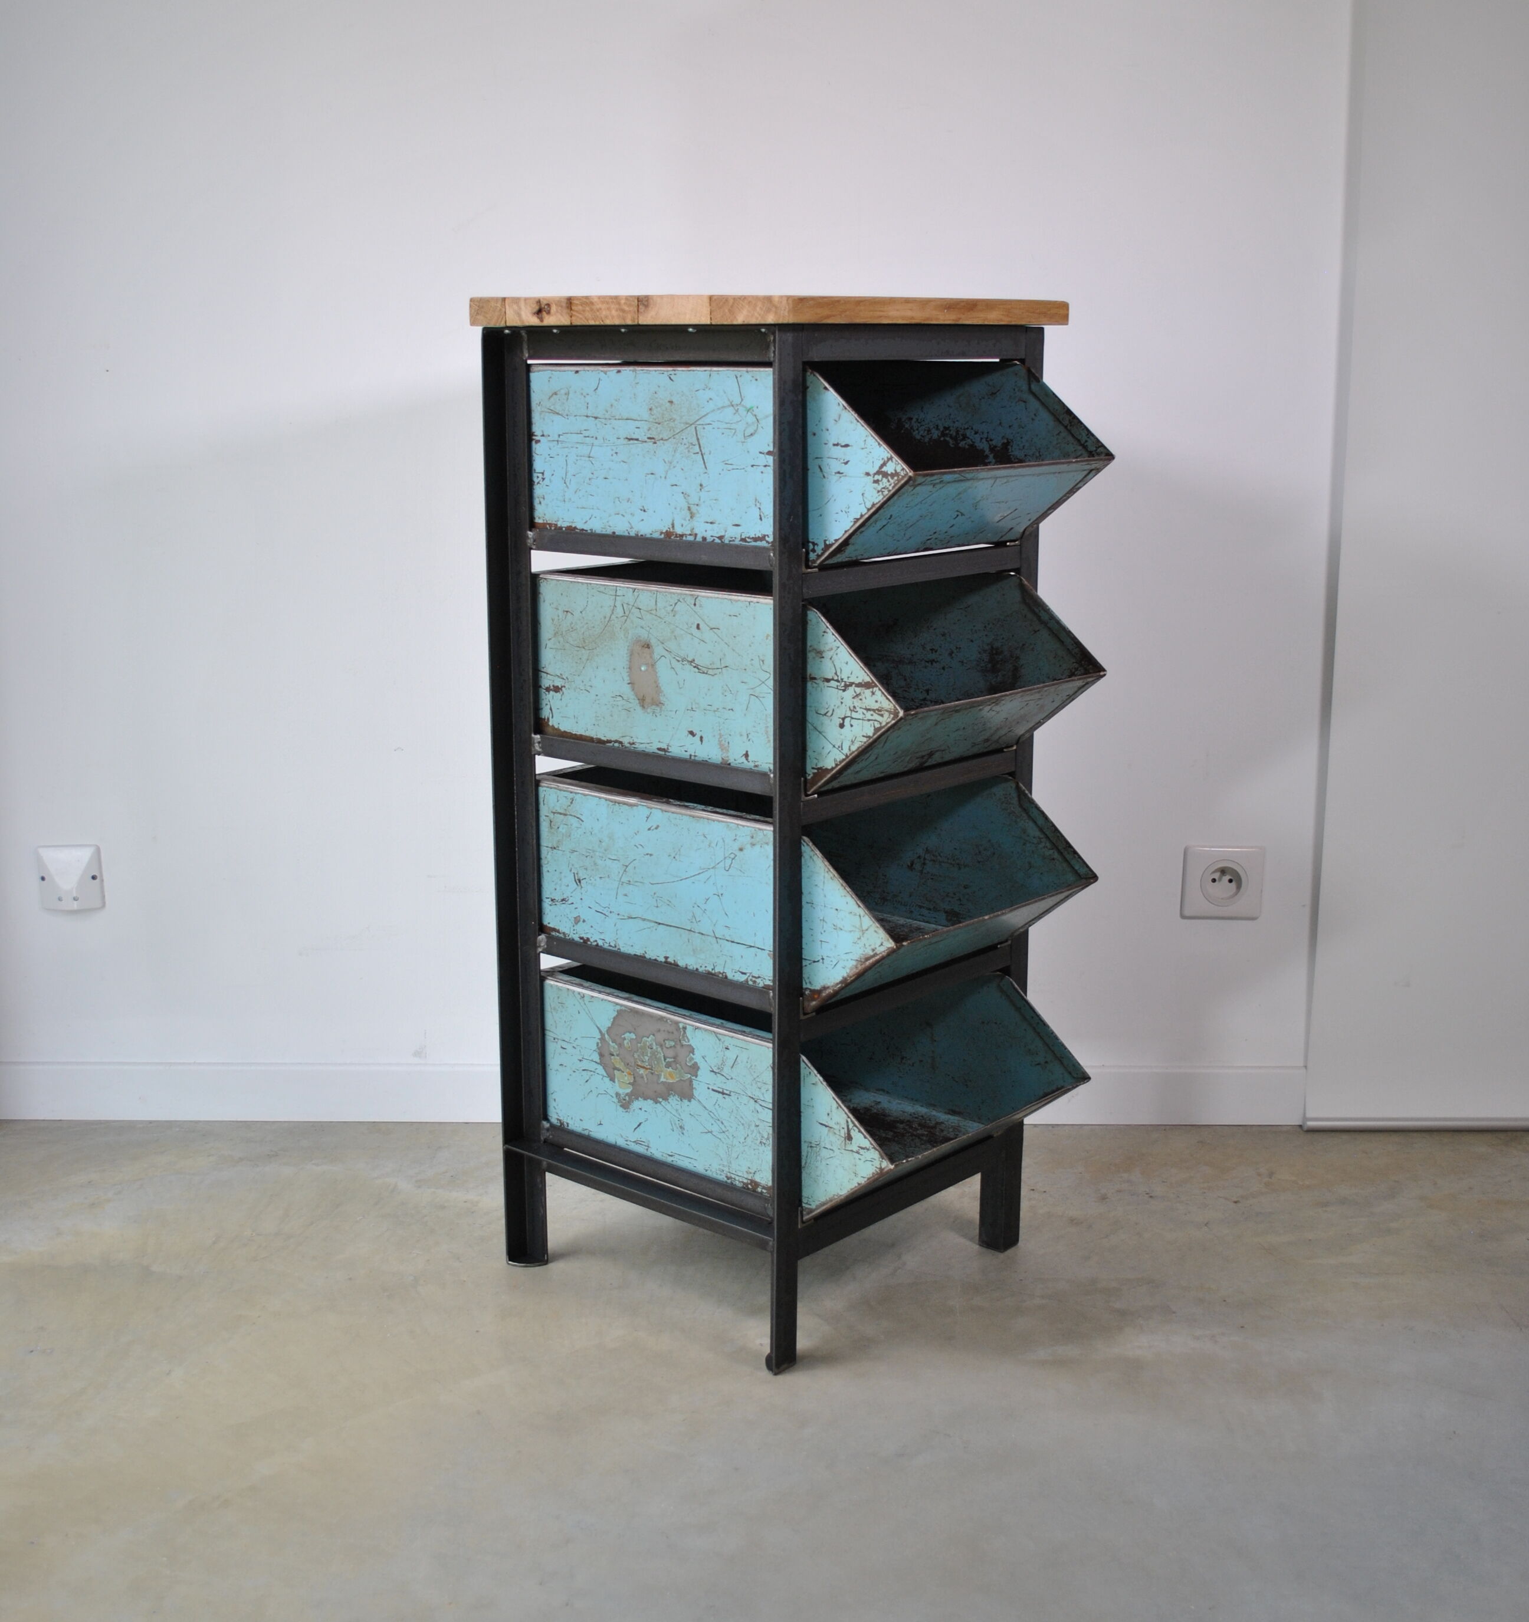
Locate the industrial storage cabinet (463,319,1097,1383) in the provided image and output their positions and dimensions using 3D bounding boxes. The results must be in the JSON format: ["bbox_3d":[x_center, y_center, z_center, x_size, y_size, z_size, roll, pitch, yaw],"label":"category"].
[{"bbox_3d":[0.003,0.003,2.013,0.352,0.908,0.377,11,16,40],"label":"industrial storage cabinet"}]

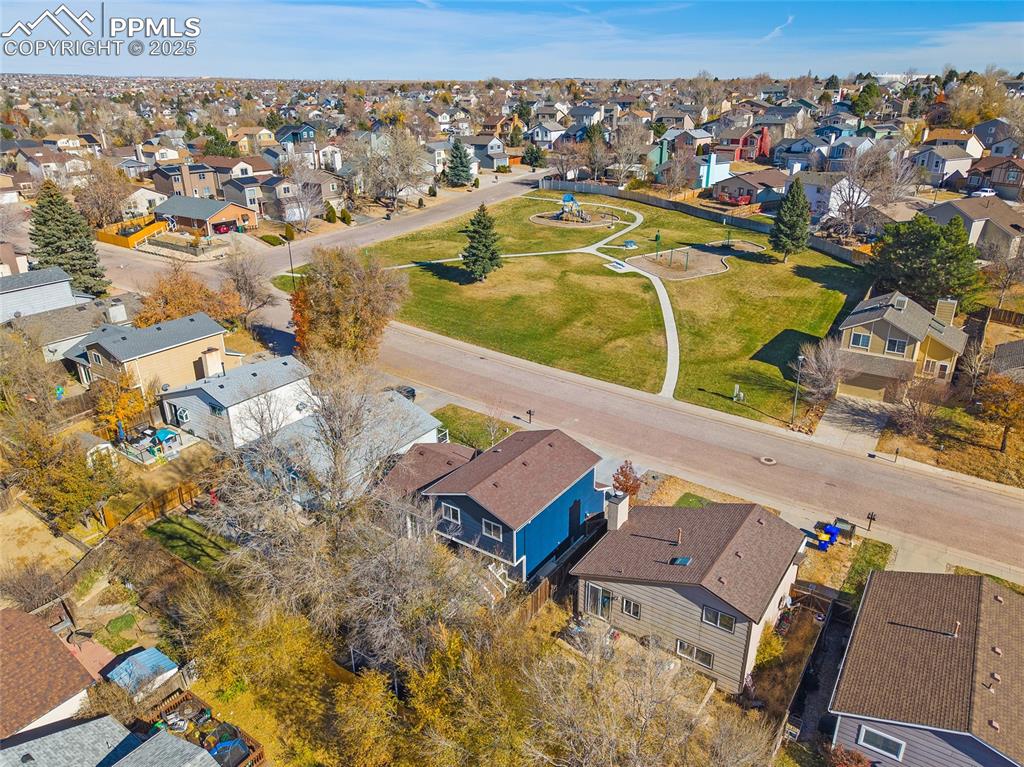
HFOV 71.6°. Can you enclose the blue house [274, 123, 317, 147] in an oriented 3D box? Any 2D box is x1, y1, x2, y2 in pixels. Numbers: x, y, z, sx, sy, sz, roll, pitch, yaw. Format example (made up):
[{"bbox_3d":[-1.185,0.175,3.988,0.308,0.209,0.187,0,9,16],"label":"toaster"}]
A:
[{"bbox_3d":[-67.580,-77.270,222.000,11.000,7.600,10.500,-9,25,-20],"label":"blue house"}]

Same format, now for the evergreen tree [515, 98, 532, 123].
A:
[{"bbox_3d":[4.295,-101.392,265.000,6.300,9.800,6.300,0,23,1],"label":"evergreen tree"}]

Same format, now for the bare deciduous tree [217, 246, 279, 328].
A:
[{"bbox_3d":[-30.642,-11.137,82.517,6.346,9.200,6.346,-10,24,-19],"label":"bare deciduous tree"}]

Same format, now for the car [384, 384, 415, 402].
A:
[{"bbox_3d":[-10.820,1.310,65.000,1.850,1.550,4.600,16,28,33],"label":"car"}]

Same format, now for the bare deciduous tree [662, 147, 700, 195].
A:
[{"bbox_3d":[36.900,-47.480,158.380,7.810,9.900,7.810,0,23,0],"label":"bare deciduous tree"}]

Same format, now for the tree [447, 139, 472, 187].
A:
[{"bbox_3d":[-12.740,-52.850,169.550,6.210,10.780,6.210,0,23,0],"label":"tree"}]

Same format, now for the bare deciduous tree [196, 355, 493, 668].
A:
[{"bbox_3d":[-9.380,6.030,40.460,15.680,16.200,14.580,0,23,0],"label":"bare deciduous tree"}]

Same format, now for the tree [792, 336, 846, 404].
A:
[{"bbox_3d":[30.533,-1.059,70.460,4.751,6.450,4.751,9,25,23],"label":"tree"}]

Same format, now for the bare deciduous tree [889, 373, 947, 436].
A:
[{"bbox_3d":[36.426,2.228,63.744,4.364,5.252,4.364,12,26,30],"label":"bare deciduous tree"}]

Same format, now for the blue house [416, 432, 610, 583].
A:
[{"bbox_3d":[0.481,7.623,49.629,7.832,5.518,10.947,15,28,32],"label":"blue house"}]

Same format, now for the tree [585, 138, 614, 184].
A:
[{"bbox_3d":[20.479,-52.678,168.000,6.500,10.200,6.300,2,23,6],"label":"tree"}]

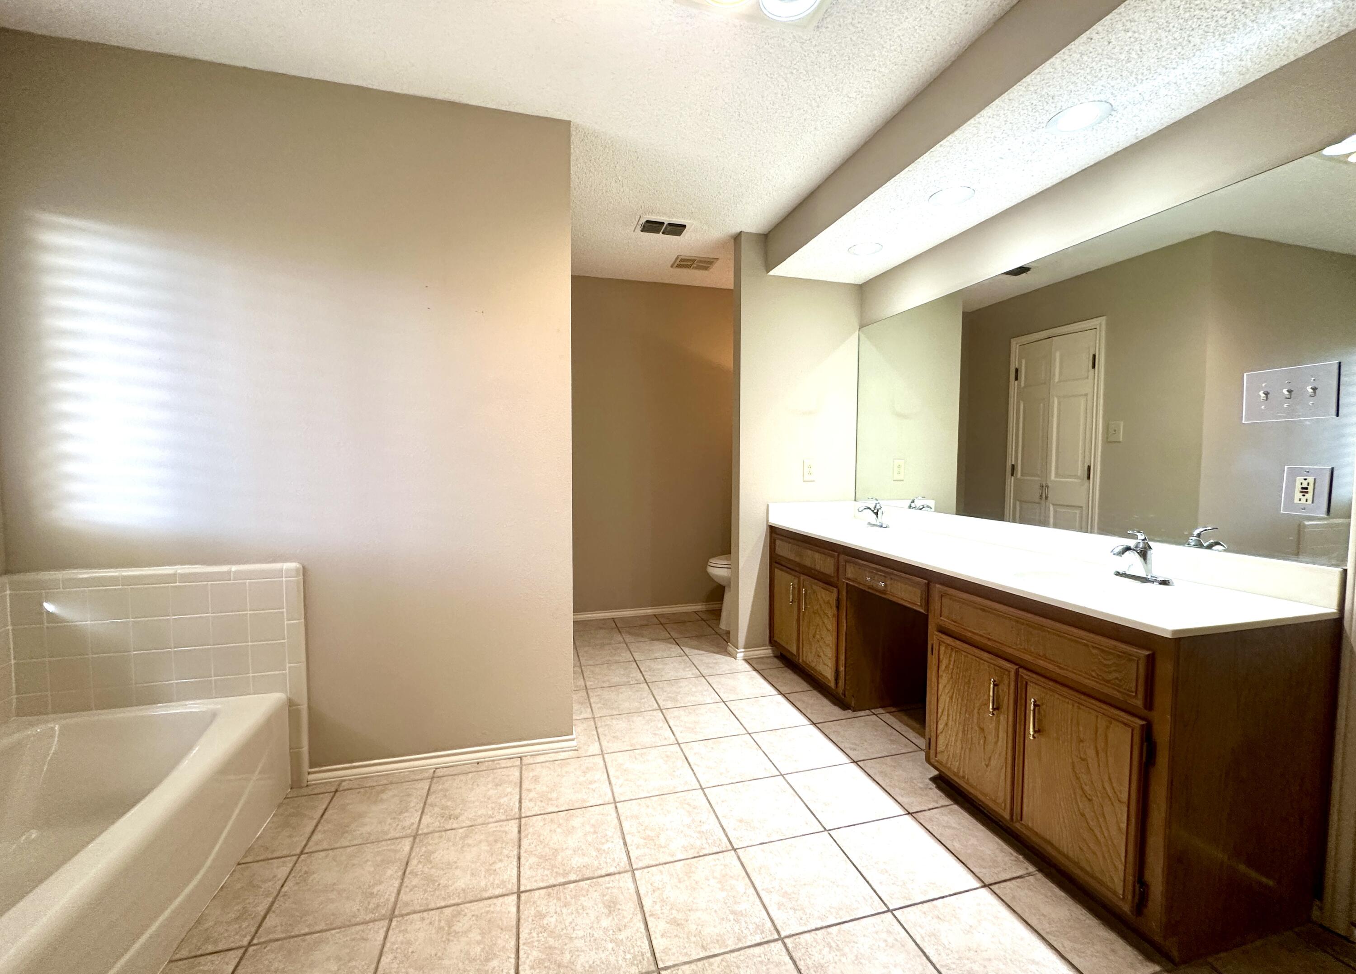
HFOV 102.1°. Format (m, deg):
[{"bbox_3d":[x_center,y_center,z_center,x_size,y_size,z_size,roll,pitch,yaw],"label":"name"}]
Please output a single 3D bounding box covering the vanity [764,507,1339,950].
[{"bbox_3d":[1.082,0.600,2.287,0.573,0.910,2.065,-1,3,-15],"label":"vanity"}]

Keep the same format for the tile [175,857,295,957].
[{"bbox_3d":[-1.152,1.104,1.453,0.156,0.010,0.305,-1,3,-15],"label":"tile"}]

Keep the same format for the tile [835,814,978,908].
[{"bbox_3d":[0.663,1.099,1.626,0.305,0.010,0.305,-1,3,-15],"label":"tile"}]

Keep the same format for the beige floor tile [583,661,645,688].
[{"bbox_3d":[-0.354,1.020,2.971,0.304,0.010,0.307,-1,3,-15],"label":"beige floor tile"}]

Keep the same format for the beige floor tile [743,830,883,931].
[{"bbox_3d":[0.362,1.103,1.543,0.305,0.010,0.305,-1,3,-15],"label":"beige floor tile"}]

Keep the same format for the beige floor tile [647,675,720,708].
[{"bbox_3d":[0.030,1.033,2.751,0.304,0.010,0.307,-1,3,-15],"label":"beige floor tile"}]

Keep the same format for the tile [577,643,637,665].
[{"bbox_3d":[-0.437,1.002,3.274,0.304,0.010,0.307,-1,3,-15],"label":"tile"}]

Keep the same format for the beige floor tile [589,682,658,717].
[{"bbox_3d":[-0.270,1.037,2.668,0.304,0.010,0.307,-1,3,-15],"label":"beige floor tile"}]

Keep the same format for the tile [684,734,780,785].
[{"bbox_3d":[0.197,1.067,2.146,0.304,0.010,0.307,-1,3,-15],"label":"tile"}]

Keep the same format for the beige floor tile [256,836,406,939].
[{"bbox_3d":[-0.924,1.101,1.515,0.305,0.010,0.305,-1,3,-15],"label":"beige floor tile"}]

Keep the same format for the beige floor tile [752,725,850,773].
[{"bbox_3d":[0.496,1.063,2.232,0.305,0.010,0.305,-1,3,-15],"label":"beige floor tile"}]

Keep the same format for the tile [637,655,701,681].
[{"bbox_3d":[-0.053,1.016,3.054,0.304,0.010,0.307,-1,3,-15],"label":"tile"}]

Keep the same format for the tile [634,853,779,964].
[{"bbox_3d":[0.064,1.120,1.476,0.306,0.010,0.306,-1,4,-15],"label":"tile"}]

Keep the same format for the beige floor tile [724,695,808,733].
[{"bbox_3d":[0.414,1.046,2.531,0.304,0.010,0.307,-1,3,-15],"label":"beige floor tile"}]

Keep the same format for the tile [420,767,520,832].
[{"bbox_3d":[-0.711,1.089,1.915,0.306,0.010,0.306,-1,4,-15],"label":"tile"}]

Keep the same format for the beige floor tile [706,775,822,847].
[{"bbox_3d":[0.284,1.098,1.863,0.306,0.010,0.306,-1,4,-15],"label":"beige floor tile"}]

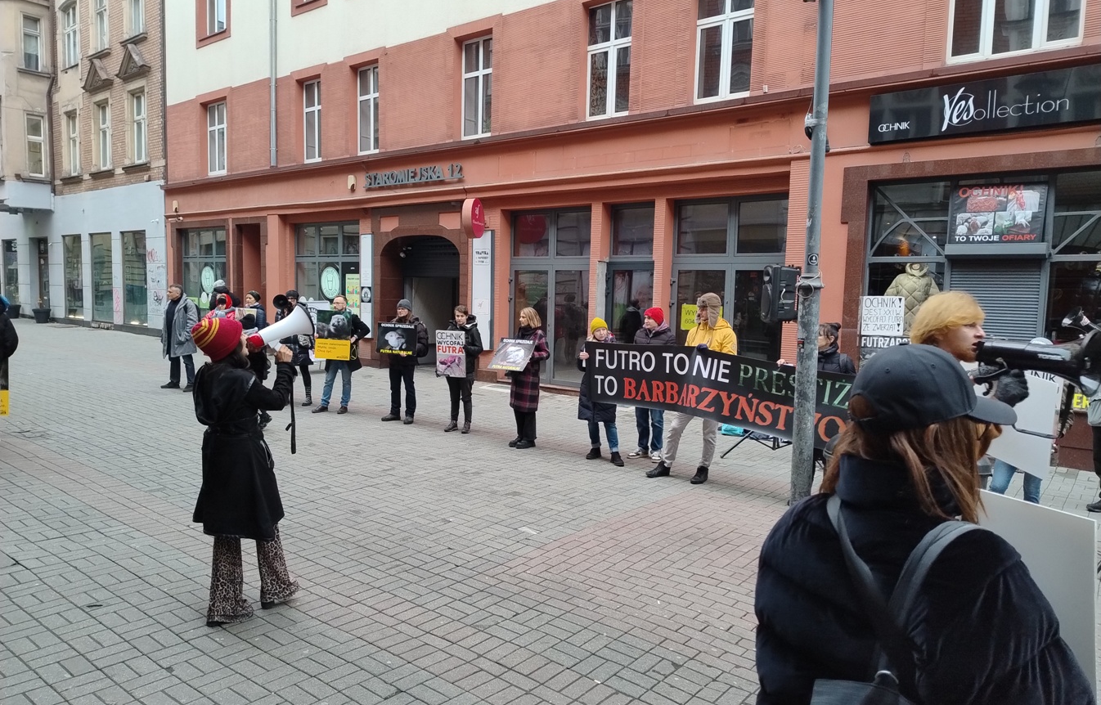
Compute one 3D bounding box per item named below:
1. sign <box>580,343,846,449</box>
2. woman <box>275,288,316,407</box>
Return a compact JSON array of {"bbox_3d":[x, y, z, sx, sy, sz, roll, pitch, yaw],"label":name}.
[{"bbox_3d":[1.515,0.380,7.285,2.859,0.680,0.120,9,8,37],"label":"sign"},{"bbox_3d":[-3.979,-0.076,11.850,0.580,1.750,0.450,3,5,14],"label":"woman"}]

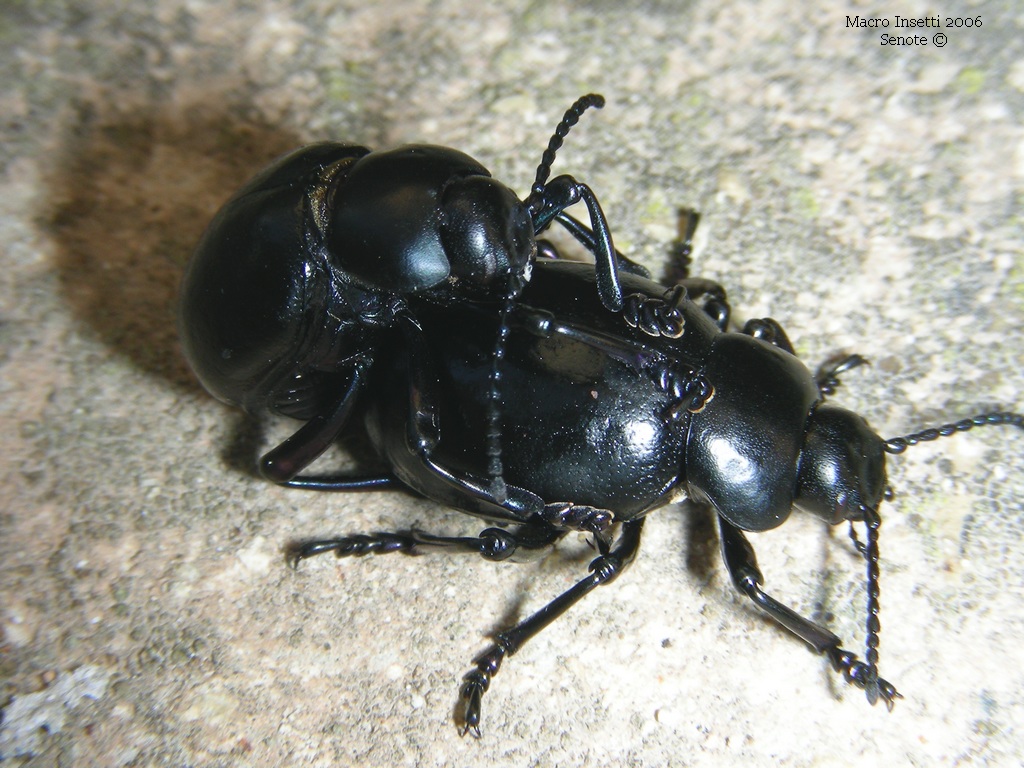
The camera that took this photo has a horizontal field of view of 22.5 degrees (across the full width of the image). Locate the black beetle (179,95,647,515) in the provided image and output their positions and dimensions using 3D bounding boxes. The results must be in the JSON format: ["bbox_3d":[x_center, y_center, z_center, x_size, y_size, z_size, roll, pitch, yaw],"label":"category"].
[{"bbox_3d":[-0.003,-0.002,0.077,0.013,0.009,0.011,-7,54,42],"label":"black beetle"}]

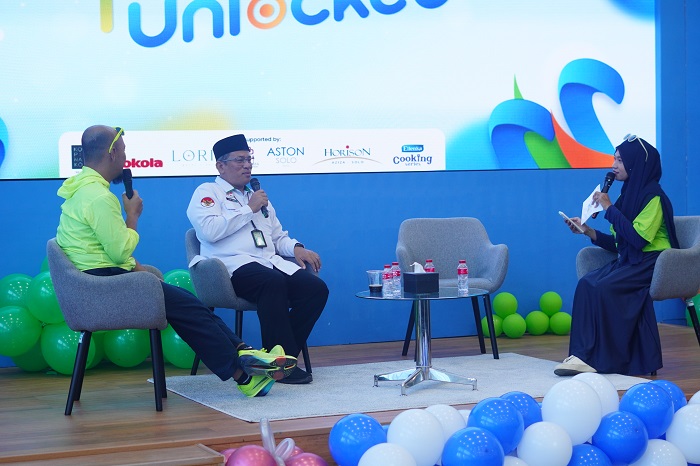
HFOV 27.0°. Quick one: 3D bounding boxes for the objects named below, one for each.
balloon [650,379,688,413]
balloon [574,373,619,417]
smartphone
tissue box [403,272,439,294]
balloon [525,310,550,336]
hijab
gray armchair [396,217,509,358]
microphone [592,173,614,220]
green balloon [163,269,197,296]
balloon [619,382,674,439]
[{"bbox_3d":[1.441,0.781,6.680,0.225,0.228,0.225,-1,3,0],"label":"balloon"},{"bbox_3d":[1.075,0.764,6.550,0.268,0.275,0.268,-1,3,0],"label":"balloon"},{"bbox_3d":[1.142,-0.056,7.500,0.163,0.009,0.075,40,0,0],"label":"smartphone"},{"bbox_3d":[0.350,0.245,7.156,0.132,0.096,0.132,-2,2,-29],"label":"tissue box"},{"bbox_3d":[1.206,0.579,9.350,0.152,0.158,0.152,-1,2,0],"label":"balloon"},{"bbox_3d":[1.617,-0.177,7.950,0.300,0.670,0.350,-2,3,-17],"label":"hijab"},{"bbox_3d":[0.587,0.324,8.470,0.630,0.820,0.590,-1,3,-6],"label":"gray armchair"},{"bbox_3d":[1.365,-0.202,7.850,0.052,0.262,0.052,22,-9,0],"label":"microphone"},{"bbox_3d":[-0.985,0.349,8.470,0.275,0.285,0.275,-1,3,0],"label":"green balloon"},{"bbox_3d":[1.328,0.798,6.520,0.247,0.250,0.247,-1,3,0],"label":"balloon"}]

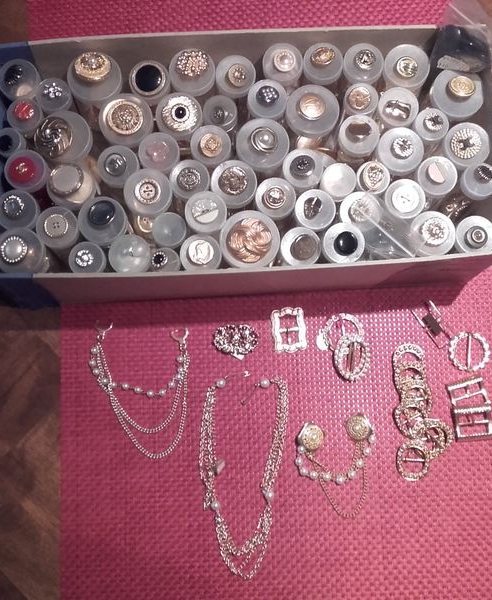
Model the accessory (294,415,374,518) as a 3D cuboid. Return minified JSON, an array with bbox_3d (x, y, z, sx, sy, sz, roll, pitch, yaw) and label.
[{"bbox_3d":[0.068,0.124,0.619,0.061,0.012,0.074,-5,81,-2],"label":"accessory"}]

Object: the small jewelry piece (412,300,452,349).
[{"bbox_3d":[0.143,0.020,0.640,0.016,0.006,0.035,-29,83,-5],"label":"small jewelry piece"}]

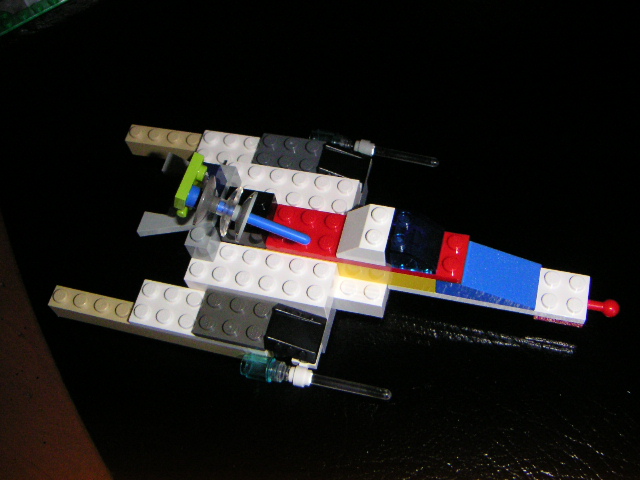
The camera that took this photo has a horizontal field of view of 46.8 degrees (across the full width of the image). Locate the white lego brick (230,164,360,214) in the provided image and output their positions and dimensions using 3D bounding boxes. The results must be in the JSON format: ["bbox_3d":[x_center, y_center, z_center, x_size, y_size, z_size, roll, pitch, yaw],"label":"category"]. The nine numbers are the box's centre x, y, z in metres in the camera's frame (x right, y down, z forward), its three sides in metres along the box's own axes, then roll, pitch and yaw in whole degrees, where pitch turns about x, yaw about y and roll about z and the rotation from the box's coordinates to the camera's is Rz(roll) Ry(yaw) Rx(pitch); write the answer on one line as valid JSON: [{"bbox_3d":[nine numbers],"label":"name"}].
[{"bbox_3d":[-0.011,-0.015,0.258,0.048,0.011,0.016,10,63,12],"label":"white lego brick"}]

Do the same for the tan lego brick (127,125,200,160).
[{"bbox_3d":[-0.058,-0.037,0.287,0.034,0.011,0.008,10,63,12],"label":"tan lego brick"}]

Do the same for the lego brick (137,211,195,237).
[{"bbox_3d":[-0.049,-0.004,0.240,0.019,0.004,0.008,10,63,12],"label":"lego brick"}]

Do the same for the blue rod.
[{"bbox_3d":[-0.017,-0.005,0.231,0.032,0.003,0.003,21,65,-4],"label":"blue rod"}]

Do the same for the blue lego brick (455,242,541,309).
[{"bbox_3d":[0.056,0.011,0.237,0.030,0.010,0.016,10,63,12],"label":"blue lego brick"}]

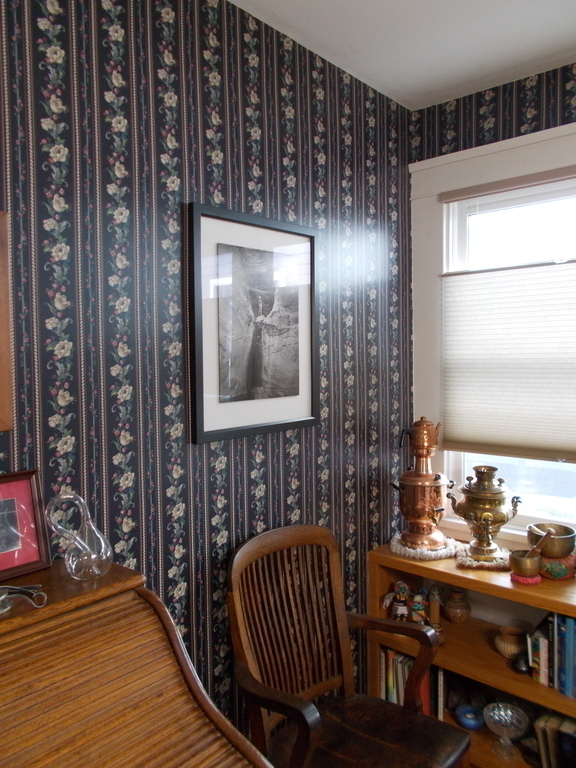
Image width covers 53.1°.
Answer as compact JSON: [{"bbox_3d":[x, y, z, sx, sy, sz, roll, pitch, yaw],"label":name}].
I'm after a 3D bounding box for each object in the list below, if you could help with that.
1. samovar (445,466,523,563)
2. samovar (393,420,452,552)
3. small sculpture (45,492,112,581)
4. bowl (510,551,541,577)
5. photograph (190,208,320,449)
[{"bbox_3d":[0.690,0.448,1.995,0.234,0.307,0.188,0,3,11],"label":"samovar"},{"bbox_3d":[0.506,0.359,2.127,0.225,0.474,0.200,-1,3,-9],"label":"samovar"},{"bbox_3d":[-0.414,0.300,1.132,0.090,0.162,0.134,2,4,42],"label":"small sculpture"},{"bbox_3d":[0.752,0.569,1.824,0.095,0.061,0.095,1,3,23],"label":"bowl"},{"bbox_3d":[-0.076,-0.165,1.663,0.027,0.615,0.506,2,4,42],"label":"photograph"}]

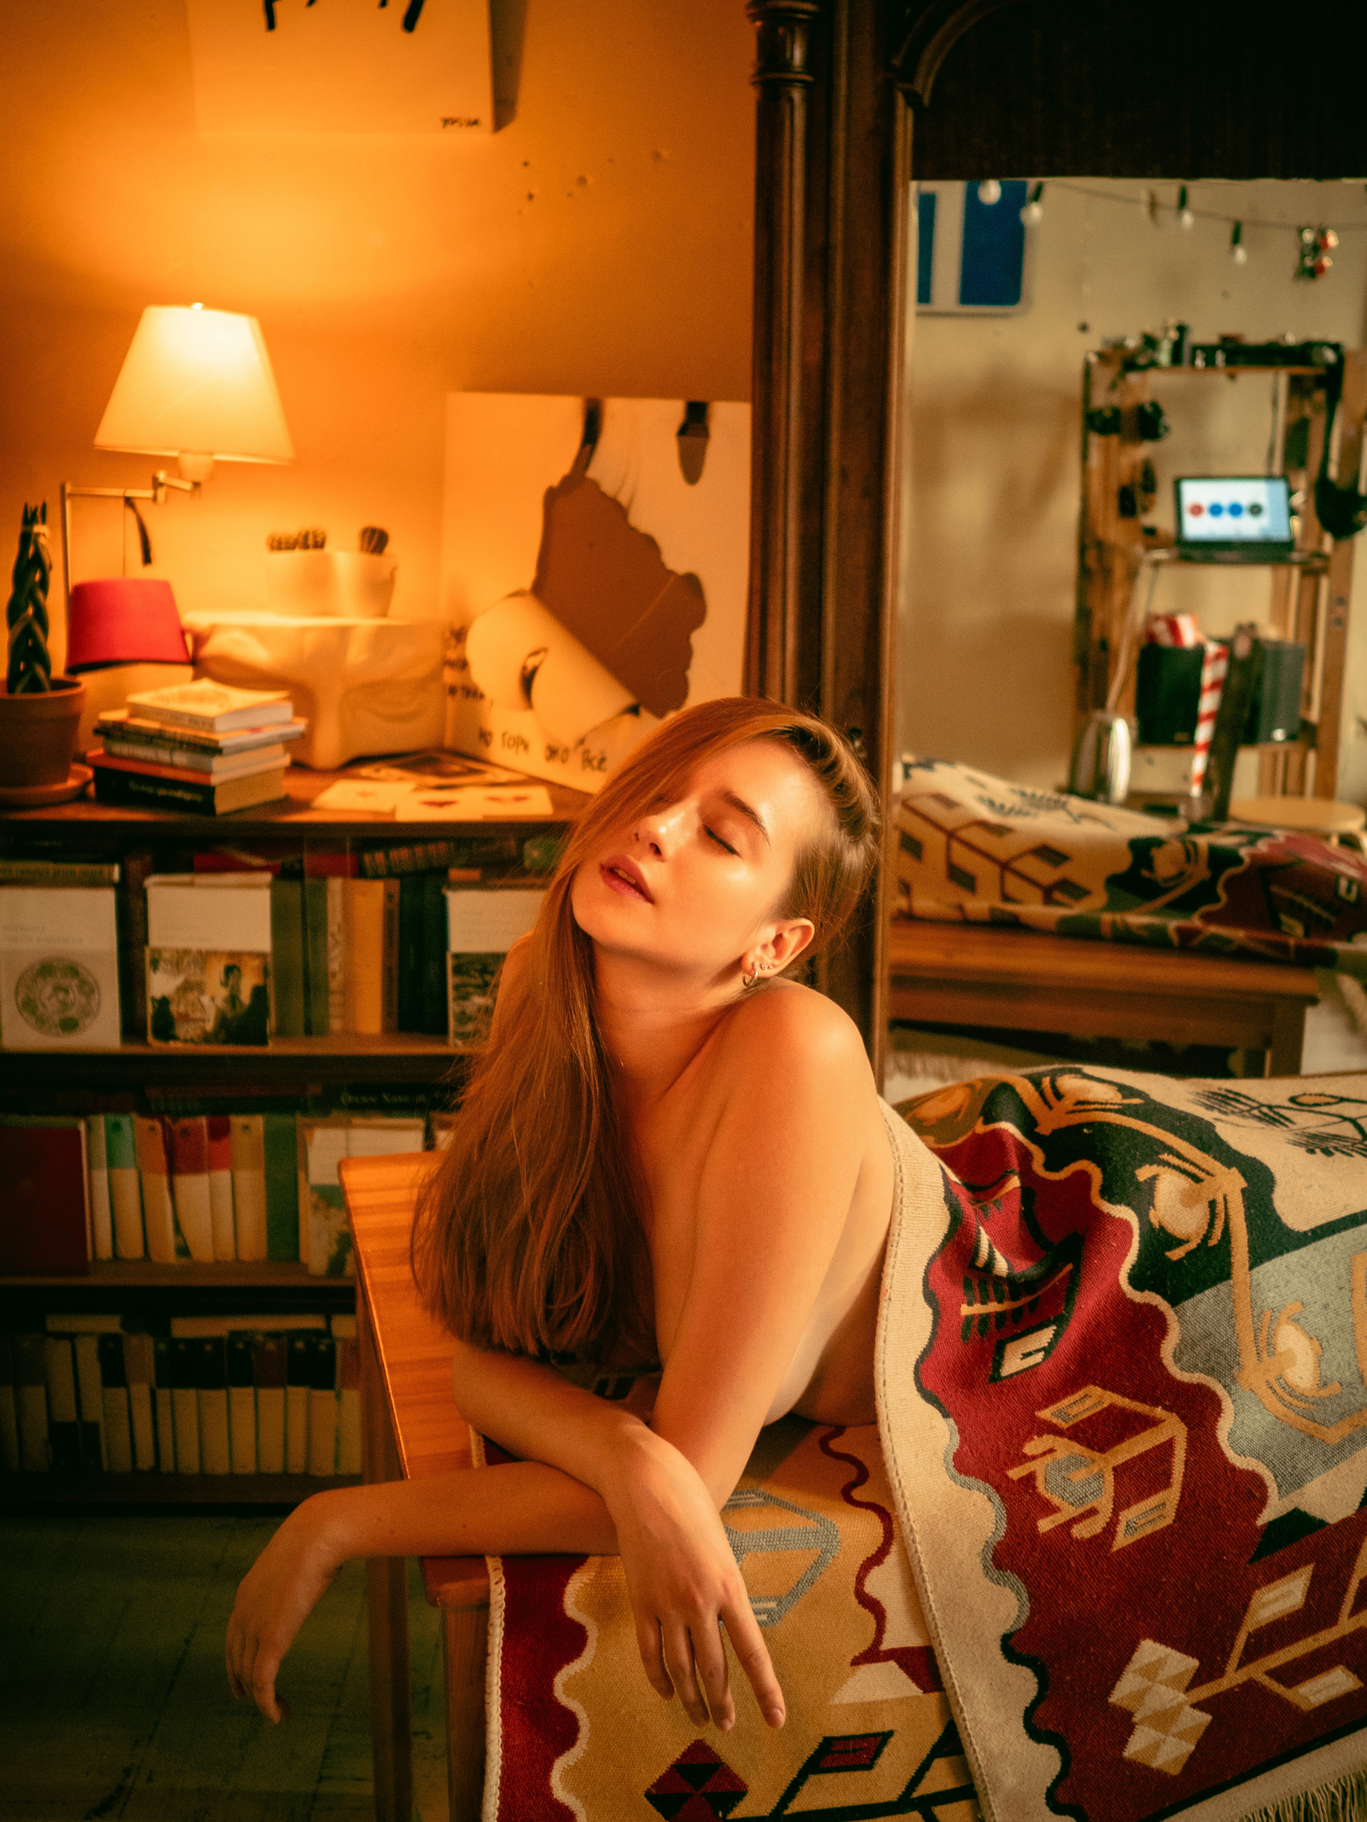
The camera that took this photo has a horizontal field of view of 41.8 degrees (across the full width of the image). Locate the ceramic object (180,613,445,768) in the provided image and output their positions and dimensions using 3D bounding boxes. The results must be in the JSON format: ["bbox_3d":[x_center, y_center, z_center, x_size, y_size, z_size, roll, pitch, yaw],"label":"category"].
[{"bbox_3d":[-0.527,-0.314,2.550,0.355,0.195,0.190,-3,16,-13],"label":"ceramic object"}]

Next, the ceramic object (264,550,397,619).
[{"bbox_3d":[-0.505,-0.465,2.561,0.180,0.090,0.105,-2,16,-10],"label":"ceramic object"}]

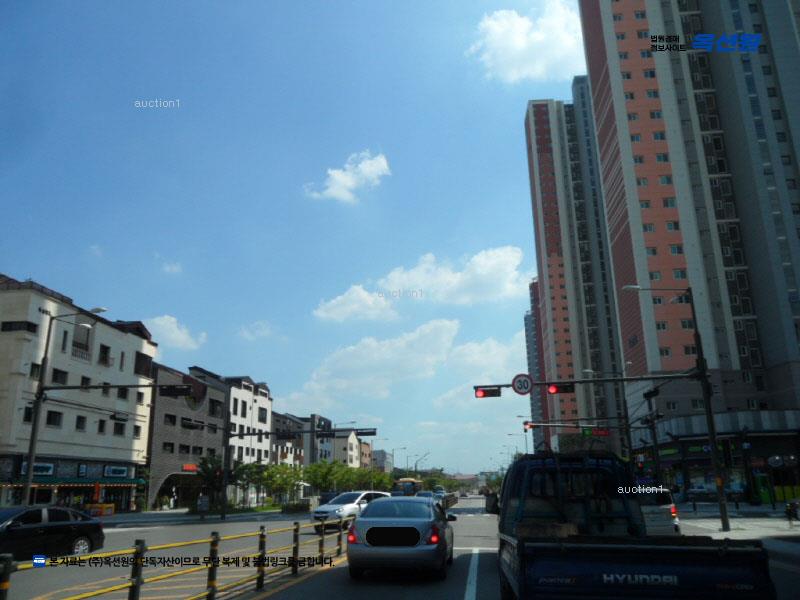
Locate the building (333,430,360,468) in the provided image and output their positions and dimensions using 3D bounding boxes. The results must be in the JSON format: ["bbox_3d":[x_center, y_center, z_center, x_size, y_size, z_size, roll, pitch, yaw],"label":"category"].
[{"bbox_3d":[-16.239,39.330,149.183,10.500,15.200,14.000,-3,-17,7],"label":"building"}]

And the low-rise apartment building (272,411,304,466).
[{"bbox_3d":[-24.995,26.909,104.667,13.000,13.800,17.500,-3,-17,7],"label":"low-rise apartment building"}]

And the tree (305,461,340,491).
[{"bbox_3d":[-9.597,22.570,77.079,4.100,5.500,4.100,-3,-17,7],"label":"tree"}]

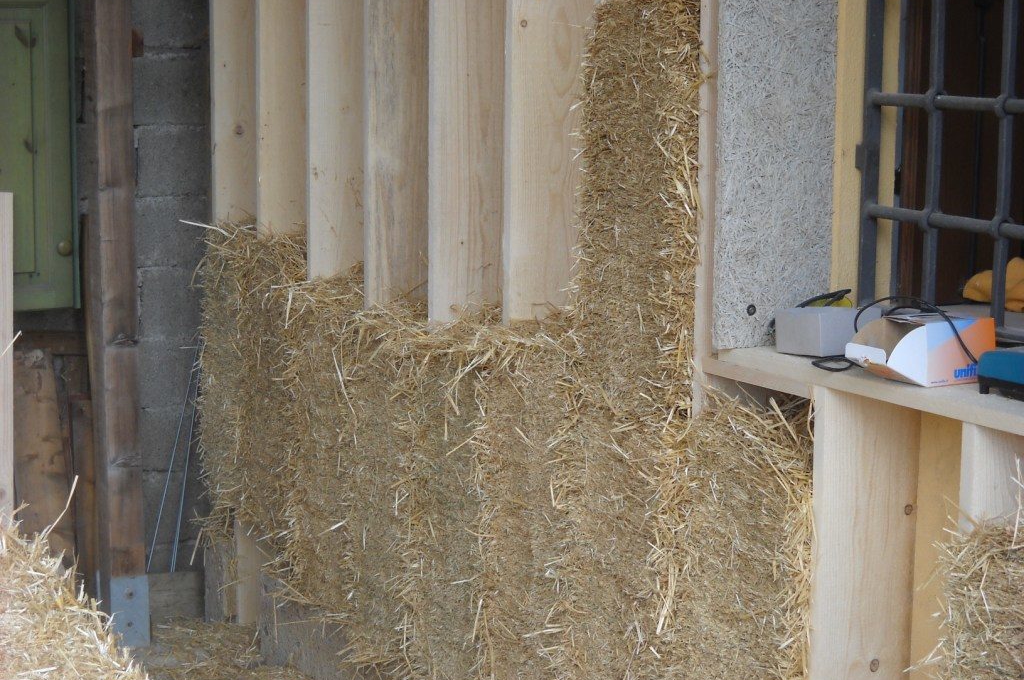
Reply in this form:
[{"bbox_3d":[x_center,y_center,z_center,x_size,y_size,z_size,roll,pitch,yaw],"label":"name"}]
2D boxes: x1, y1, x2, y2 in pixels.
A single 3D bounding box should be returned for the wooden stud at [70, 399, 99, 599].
[{"bbox_3d":[-1.159,0.480,5.251,0.065,0.640,0.045,-4,6,-30],"label":"wooden stud"}]

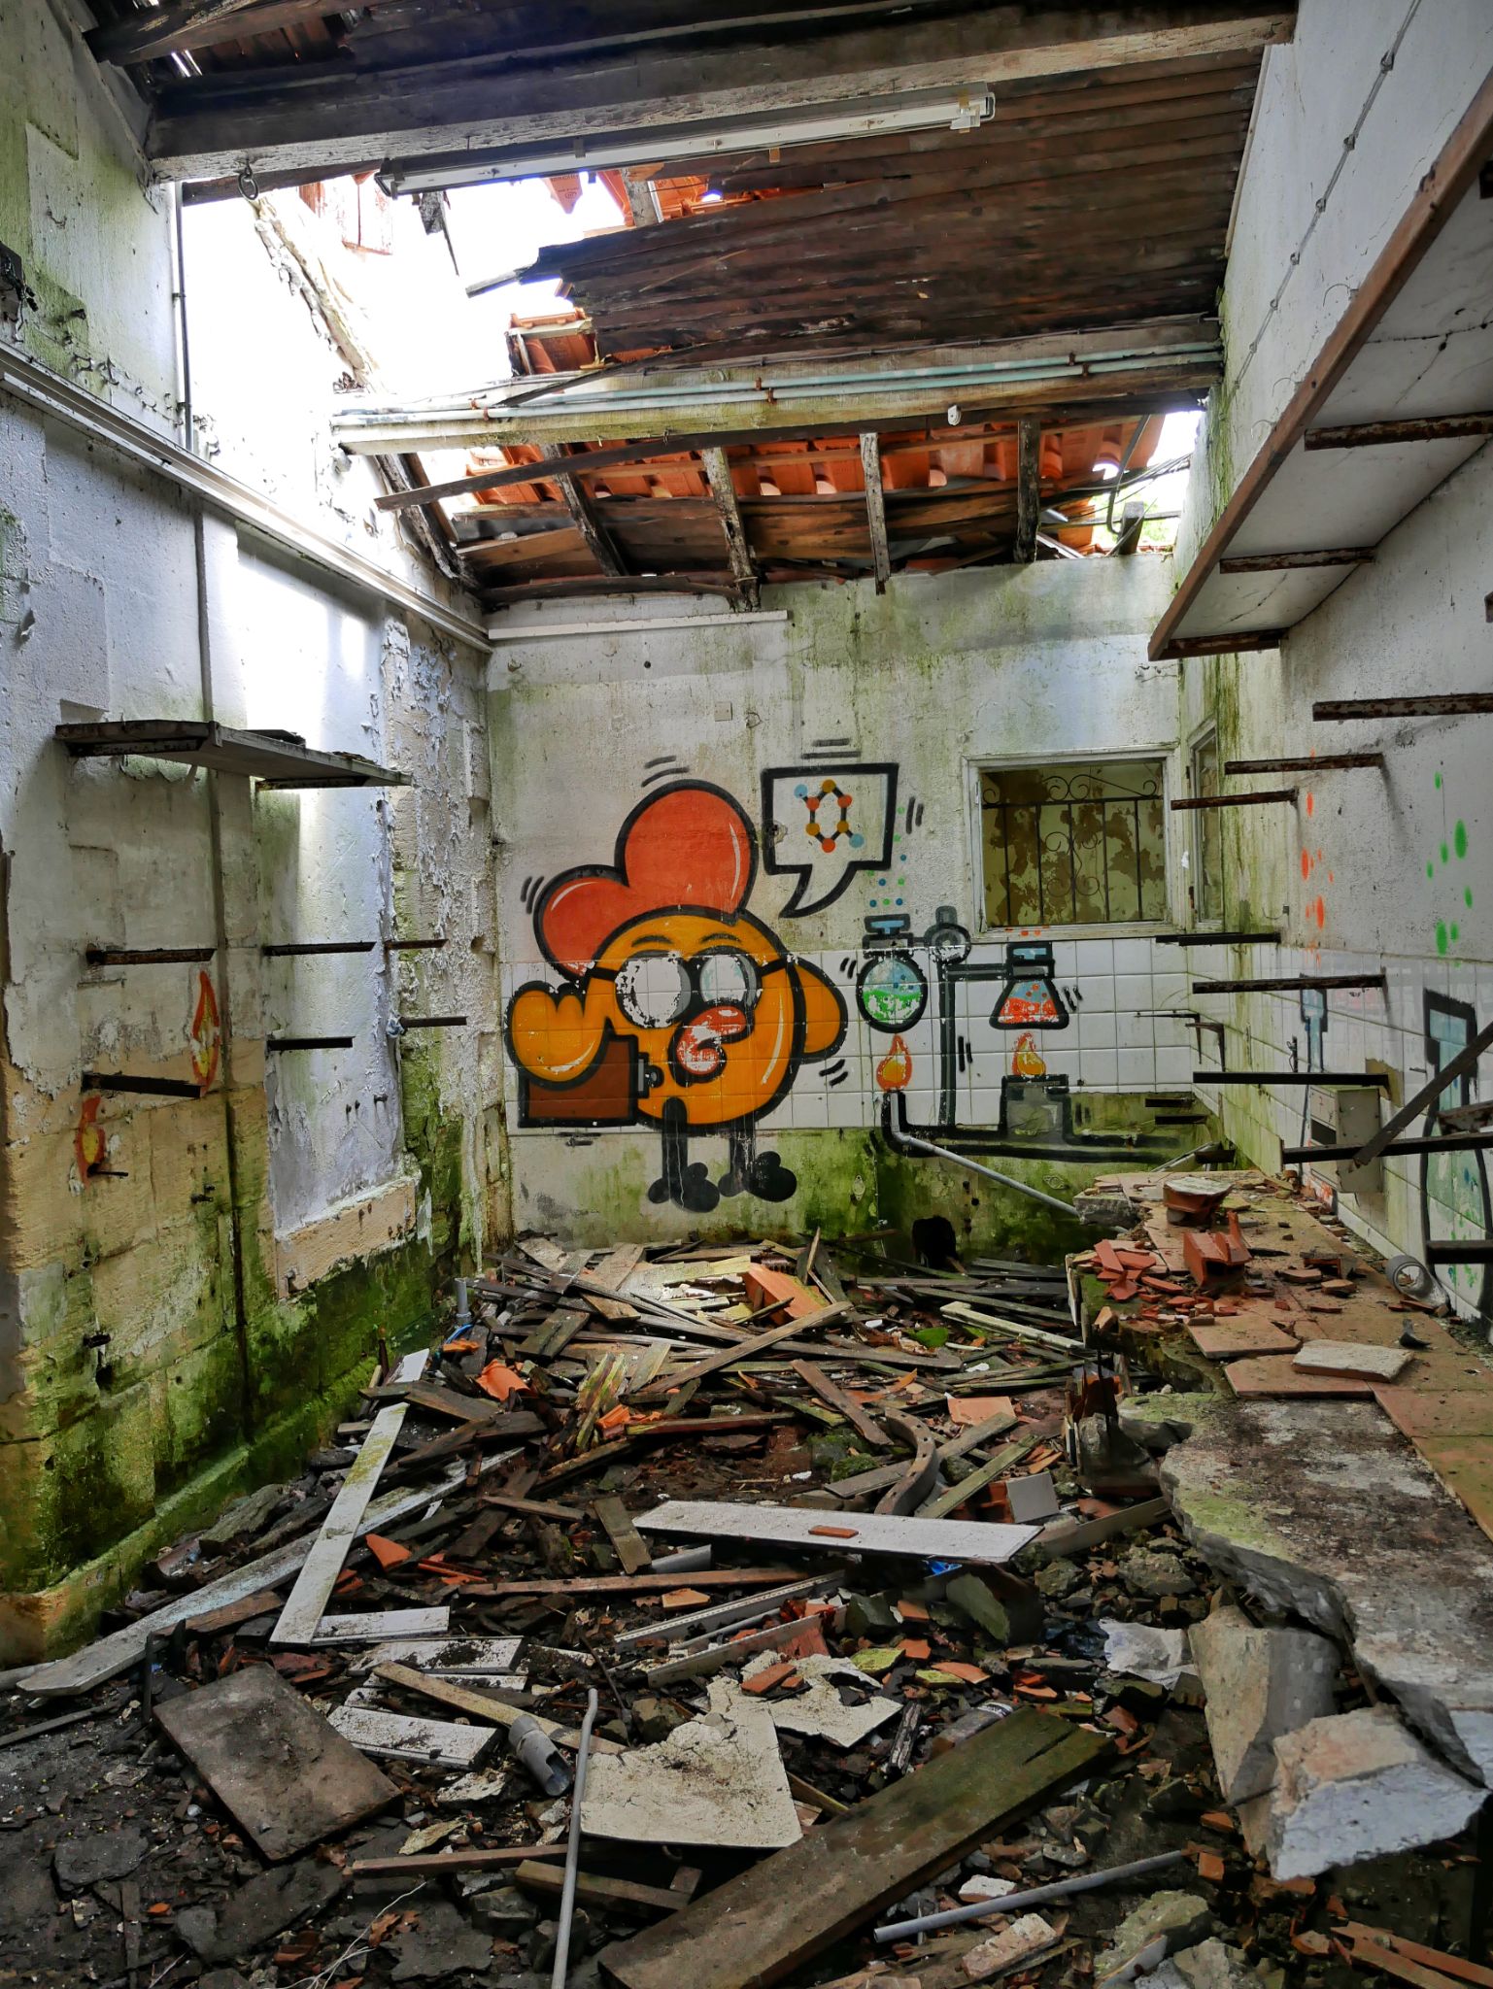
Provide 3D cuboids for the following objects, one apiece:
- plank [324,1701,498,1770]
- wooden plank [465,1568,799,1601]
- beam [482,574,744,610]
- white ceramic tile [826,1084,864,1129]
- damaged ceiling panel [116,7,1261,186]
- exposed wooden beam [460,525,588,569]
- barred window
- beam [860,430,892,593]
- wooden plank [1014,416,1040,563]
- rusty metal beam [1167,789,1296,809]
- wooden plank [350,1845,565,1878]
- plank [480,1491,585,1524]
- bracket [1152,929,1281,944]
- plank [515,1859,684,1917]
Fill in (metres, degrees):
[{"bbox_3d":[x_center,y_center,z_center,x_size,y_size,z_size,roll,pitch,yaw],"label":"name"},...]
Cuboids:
[{"bbox_3d":[-0.654,1.418,2.631,0.343,0.018,0.108,-2,3,17],"label":"plank"},{"bbox_3d":[-0.259,1.370,3.204,0.810,0.020,0.036,-2,2,0],"label":"wooden plank"},{"bbox_3d":[-0.571,-1.719,5.895,1.121,0.100,0.070,2,3,8],"label":"beam"},{"bbox_3d":[0.424,0.494,5.888,0.150,0.150,0.010,-2,2,8],"label":"white ceramic tile"},{"bbox_3d":[-0.136,-2.378,3.542,2.915,0.180,0.110,-2,3,7],"label":"damaged ceiling panel"},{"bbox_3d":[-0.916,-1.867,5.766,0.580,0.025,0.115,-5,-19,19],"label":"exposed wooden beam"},{"bbox_3d":[1.358,-0.625,5.736,0.757,0.695,0.090,-2,2,8],"label":"barred window"},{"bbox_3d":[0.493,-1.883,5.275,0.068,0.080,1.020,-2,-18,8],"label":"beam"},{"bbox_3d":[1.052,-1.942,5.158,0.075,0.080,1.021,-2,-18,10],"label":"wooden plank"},{"bbox_3d":[1.252,-0.499,3.555,0.306,0.028,0.028,-2,3,14],"label":"rusty metal beam"},{"bbox_3d":[-0.461,1.421,2.257,0.360,0.018,0.022,-2,3,-4],"label":"wooden plank"},{"bbox_3d":[-0.565,1.342,3.587,0.315,0.017,0.034,-1,3,24],"label":"plank"},{"bbox_3d":[1.296,-0.153,3.810,0.332,0.030,0.030,0,3,17],"label":"bracket"},{"bbox_3d":[-0.221,1.408,2.163,0.300,0.021,0.040,-1,3,19],"label":"plank"}]

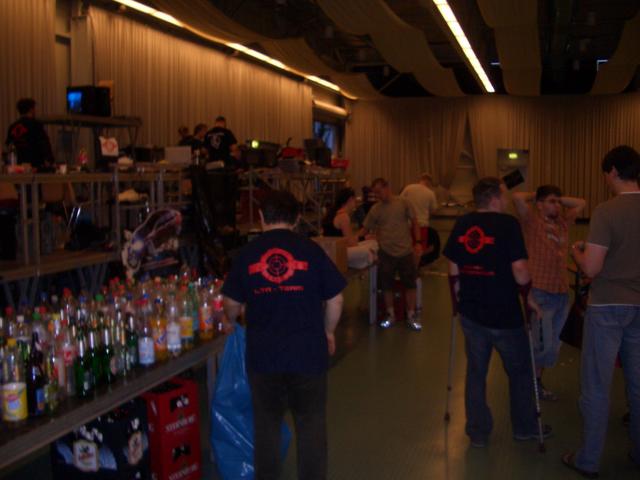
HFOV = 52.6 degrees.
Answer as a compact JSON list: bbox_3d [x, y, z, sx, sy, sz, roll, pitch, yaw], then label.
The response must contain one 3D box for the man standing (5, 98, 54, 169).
[{"bbox_3d":[-3.227,-0.702,7.230,0.520,1.720,0.380,0,5,6],"label":"man standing"}]

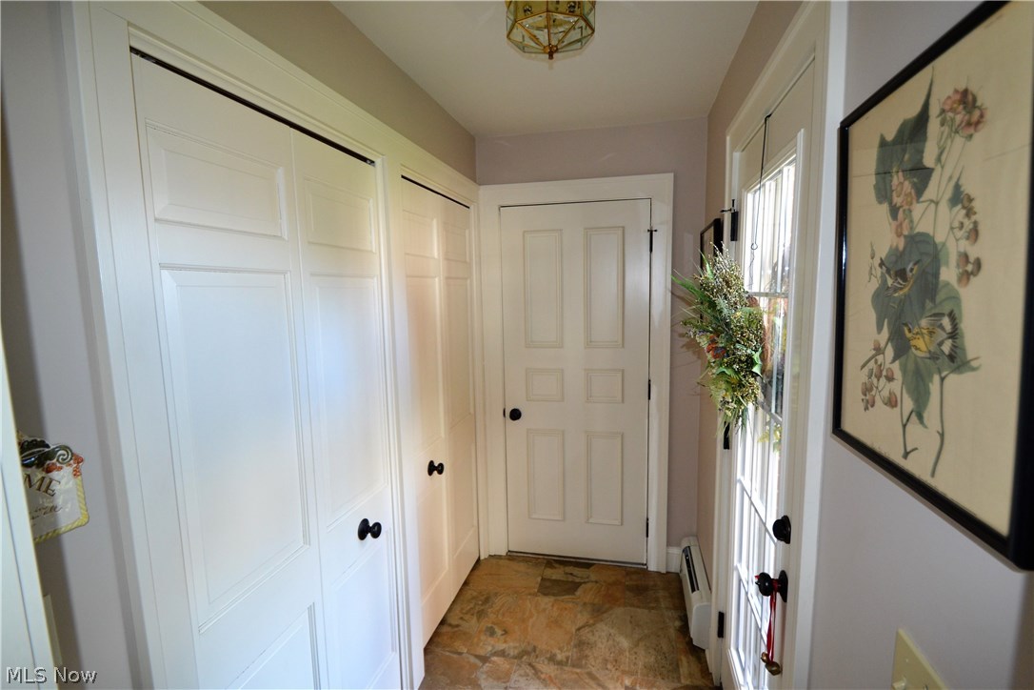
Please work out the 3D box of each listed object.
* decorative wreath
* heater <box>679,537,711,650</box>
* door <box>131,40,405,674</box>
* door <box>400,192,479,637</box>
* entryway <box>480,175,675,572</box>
[{"bbox_3d":[0.645,-0.021,1.369,0.200,0.550,0.430,1,8,14],"label":"decorative wreath"},{"bbox_3d":[0.885,1.195,2.140,0.077,0.225,0.500,1,8,14],"label":"heater"},{"bbox_3d":[-0.570,0.440,1.231,0.040,2.010,0.755,1,8,14],"label":"door"},{"bbox_3d":[-0.344,0.316,2.114,0.040,2.010,0.745,1,8,14],"label":"door"},{"bbox_3d":[0.312,0.206,2.423,1.035,2.175,0.100,1,8,14],"label":"entryway"}]

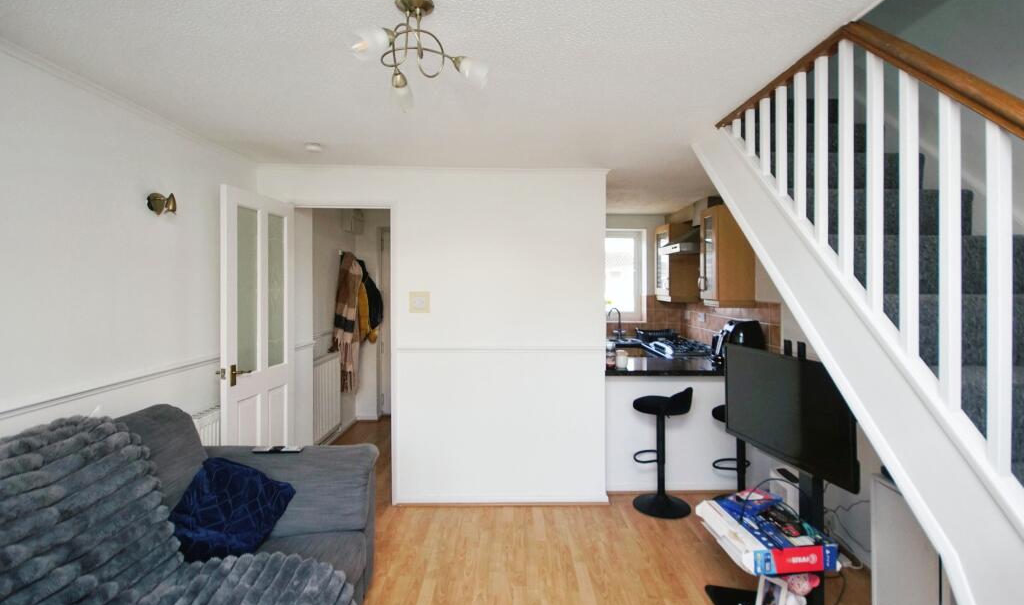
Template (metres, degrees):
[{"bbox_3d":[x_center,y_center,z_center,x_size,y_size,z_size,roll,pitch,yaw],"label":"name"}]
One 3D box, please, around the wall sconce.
[{"bbox_3d":[-1.684,-0.476,2.050,0.095,0.105,0.120,0,1,-1],"label":"wall sconce"}]

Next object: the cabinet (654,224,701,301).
[{"bbox_3d":[1.633,-0.378,4.230,0.300,0.755,0.380,0,1,-1],"label":"cabinet"}]

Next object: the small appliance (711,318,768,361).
[{"bbox_3d":[1.629,0.300,3.080,0.330,0.330,0.270,0,1,-6],"label":"small appliance"}]

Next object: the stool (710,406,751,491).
[{"bbox_3d":[1.581,1.014,2.940,0.400,0.760,0.420,-1,2,-43],"label":"stool"}]

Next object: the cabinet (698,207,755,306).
[{"bbox_3d":[1.651,-0.346,3.295,0.300,0.760,0.310,0,1,-1],"label":"cabinet"}]

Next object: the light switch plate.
[{"bbox_3d":[-0.630,0.000,2.920,0.143,0.146,0.018,0,1,-1],"label":"light switch plate"}]

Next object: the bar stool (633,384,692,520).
[{"bbox_3d":[1.036,0.989,2.930,0.420,0.800,0.400,0,1,5],"label":"bar stool"}]

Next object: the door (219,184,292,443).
[{"bbox_3d":[-1.508,0.385,2.570,0.040,2.030,0.670,0,1,1],"label":"door"}]

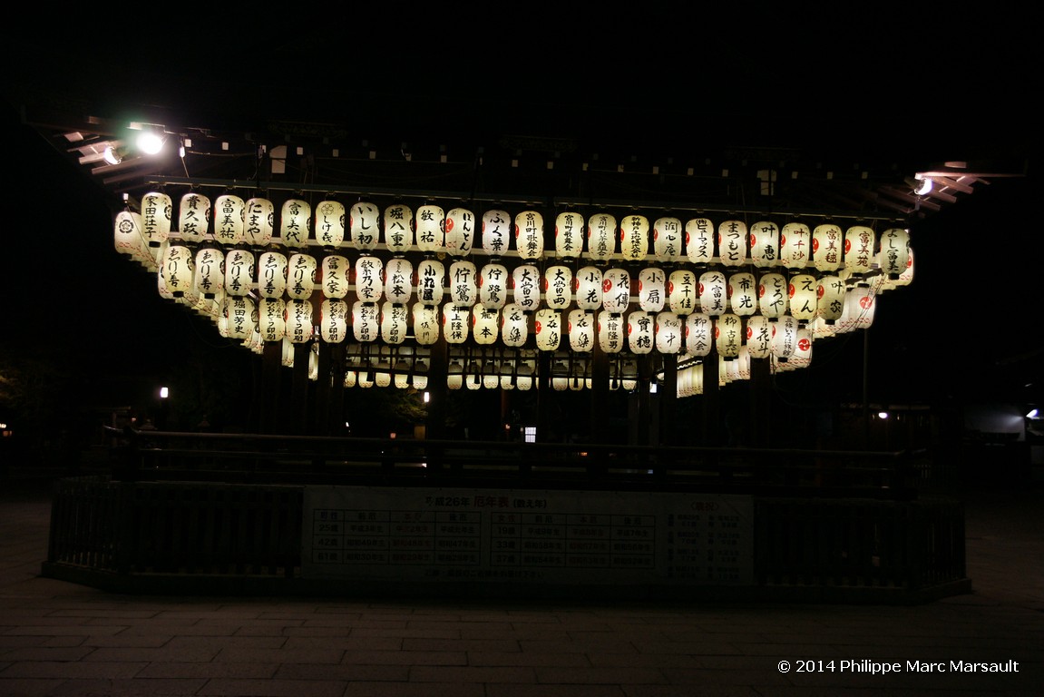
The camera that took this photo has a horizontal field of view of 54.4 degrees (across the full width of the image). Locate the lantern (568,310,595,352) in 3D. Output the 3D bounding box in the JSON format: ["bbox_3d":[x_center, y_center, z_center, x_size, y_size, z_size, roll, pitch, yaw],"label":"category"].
[{"bbox_3d":[0.760,-0.224,12.885,0.310,0.540,0.310,2,-6,-4],"label":"lantern"}]

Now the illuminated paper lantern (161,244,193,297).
[{"bbox_3d":[-3.923,-0.895,11.584,0.335,0.585,0.335,2,-5,-4],"label":"illuminated paper lantern"}]

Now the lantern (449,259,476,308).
[{"bbox_3d":[-0.699,-0.769,12.215,0.310,0.540,0.310,2,-6,-4],"label":"lantern"}]

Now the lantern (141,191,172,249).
[{"bbox_3d":[-3.682,-1.304,10.238,0.295,0.510,0.295,2,-5,-5],"label":"lantern"}]

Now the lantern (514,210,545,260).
[{"bbox_3d":[0.089,-1.311,11.831,0.335,0.570,0.335,2,-6,-6],"label":"lantern"}]

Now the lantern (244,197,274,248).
[{"bbox_3d":[-2.977,-1.429,11.508,0.330,0.560,0.330,2,-6,-4],"label":"lantern"}]

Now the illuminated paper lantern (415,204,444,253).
[{"bbox_3d":[-1.048,-1.370,11.640,0.330,0.560,0.330,2,-6,-4],"label":"illuminated paper lantern"}]

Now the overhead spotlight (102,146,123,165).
[{"bbox_3d":[-4.080,-1.927,10.148,0.190,0.200,0.200,-32,-13,12],"label":"overhead spotlight"}]

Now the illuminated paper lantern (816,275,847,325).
[{"bbox_3d":[3.695,-0.591,12.145,0.335,0.585,0.335,2,-5,-4],"label":"illuminated paper lantern"}]

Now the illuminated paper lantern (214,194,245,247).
[{"bbox_3d":[-3.305,-1.452,11.487,0.330,0.560,0.330,2,-6,-4],"label":"illuminated paper lantern"}]

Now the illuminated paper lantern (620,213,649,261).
[{"bbox_3d":[1.297,-1.260,11.610,0.335,0.585,0.335,2,-5,-4],"label":"illuminated paper lantern"}]

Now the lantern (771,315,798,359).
[{"bbox_3d":[3.272,-0.141,12.608,0.335,0.585,0.335,2,-5,-4],"label":"lantern"}]

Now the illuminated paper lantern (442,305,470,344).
[{"bbox_3d":[-0.827,-0.331,12.767,0.310,0.540,0.310,2,-6,-4],"label":"illuminated paper lantern"}]

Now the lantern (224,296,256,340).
[{"bbox_3d":[-3.351,-0.363,12.116,0.335,0.585,0.335,2,-5,-4],"label":"lantern"}]

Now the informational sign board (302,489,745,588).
[{"bbox_3d":[0.110,1.873,10.109,4.522,0.895,0.030,2,-5,-5],"label":"informational sign board"}]

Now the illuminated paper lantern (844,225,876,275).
[{"bbox_3d":[3.934,-1.144,11.804,0.335,0.585,0.335,2,-5,-4],"label":"illuminated paper lantern"}]

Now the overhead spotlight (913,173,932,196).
[{"bbox_3d":[4.461,-1.826,11.321,0.190,0.200,0.200,32,-13,-15],"label":"overhead spotlight"}]

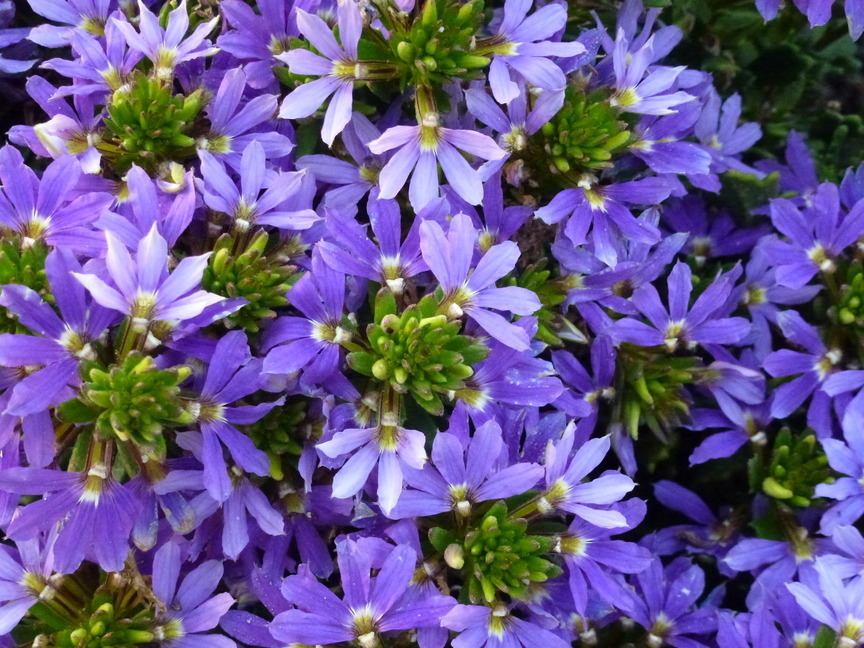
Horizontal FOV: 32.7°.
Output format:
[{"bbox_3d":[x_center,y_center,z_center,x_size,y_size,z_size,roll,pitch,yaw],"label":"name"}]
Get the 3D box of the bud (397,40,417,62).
[{"bbox_3d":[-0.005,-0.057,0.310,0.004,0.005,0.004,-7,40,6],"label":"bud"}]

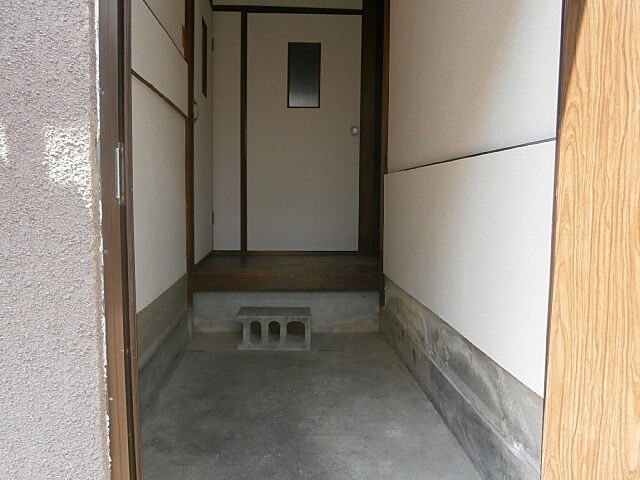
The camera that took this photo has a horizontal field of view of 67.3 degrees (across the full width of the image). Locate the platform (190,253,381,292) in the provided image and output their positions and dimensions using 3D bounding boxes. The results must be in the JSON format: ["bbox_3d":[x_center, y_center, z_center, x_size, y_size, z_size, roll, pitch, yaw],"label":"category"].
[{"bbox_3d":[-0.218,0.219,3.365,1.140,0.112,0.960,1,5,-2],"label":"platform"}]

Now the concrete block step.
[{"bbox_3d":[-0.246,0.490,2.656,0.390,0.190,0.190,1,5,-2],"label":"concrete block step"}]

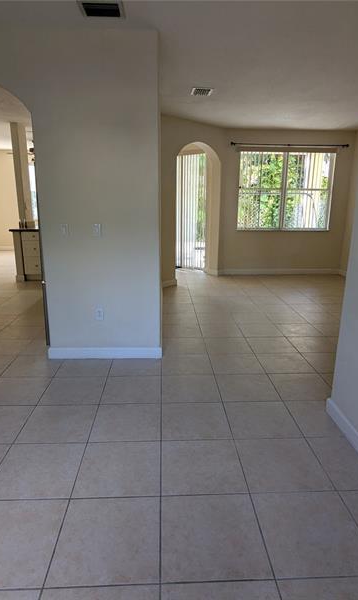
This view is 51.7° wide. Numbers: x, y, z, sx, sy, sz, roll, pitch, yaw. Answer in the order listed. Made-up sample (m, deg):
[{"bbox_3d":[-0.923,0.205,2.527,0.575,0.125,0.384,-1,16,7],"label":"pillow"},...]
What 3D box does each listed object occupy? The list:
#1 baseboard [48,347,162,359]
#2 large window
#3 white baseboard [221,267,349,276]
[{"bbox_3d":[-0.705,0.506,3.549,1.091,0.120,0.020,0,15,-2],"label":"baseboard"},{"bbox_3d":[2.094,-2.135,7.243,1.889,1.538,0.100,0,15,-2],"label":"large window"},{"bbox_3d":[2.111,-0.567,7.600,2.571,0.125,0.020,0,15,-2],"label":"white baseboard"}]

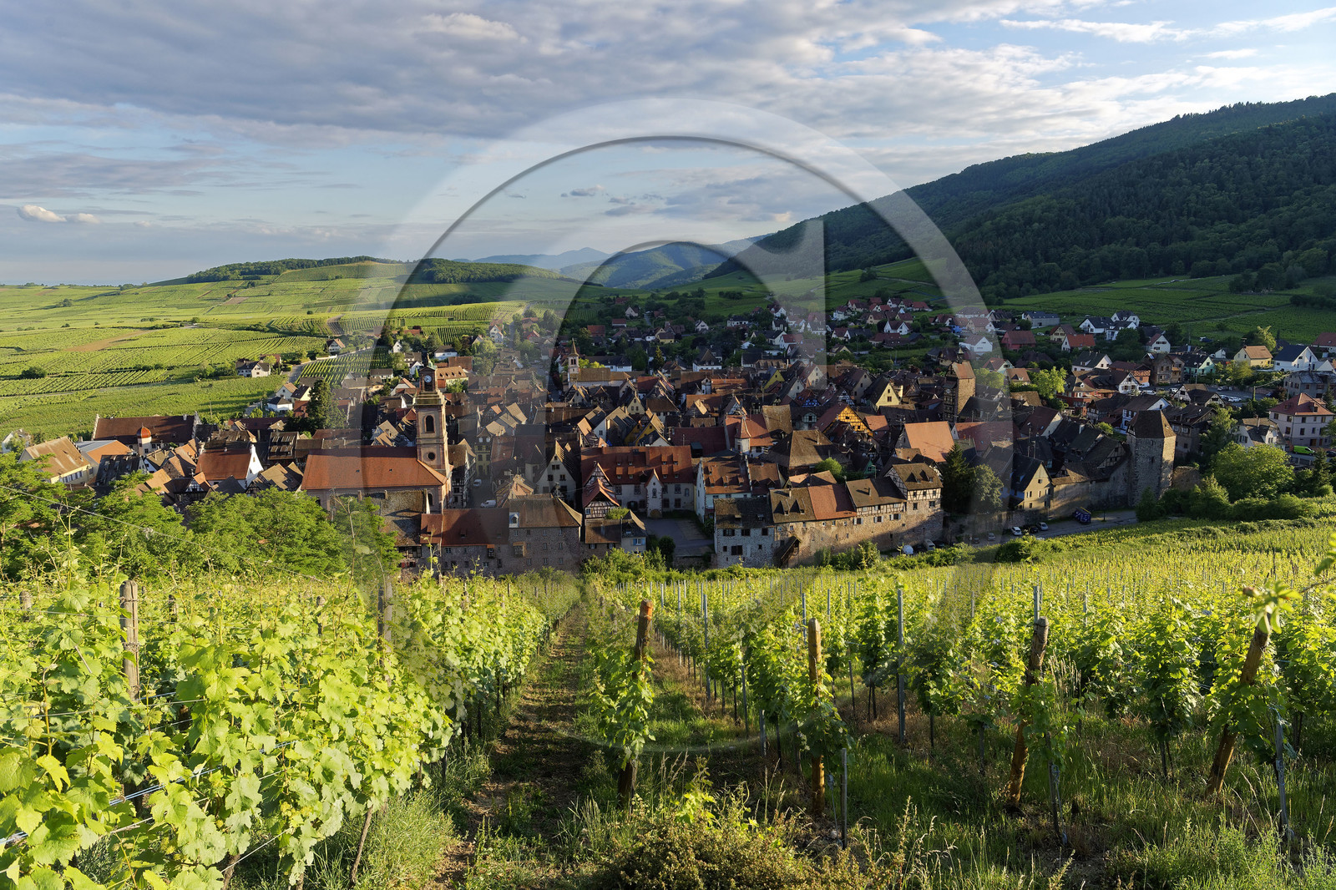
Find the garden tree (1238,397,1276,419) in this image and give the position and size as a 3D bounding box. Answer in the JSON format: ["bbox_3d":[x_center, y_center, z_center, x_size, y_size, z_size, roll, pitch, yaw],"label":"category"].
[{"bbox_3d":[173.540,-10.588,262.002,9.987,7.131,7.989,7,13,33],"label":"garden tree"}]

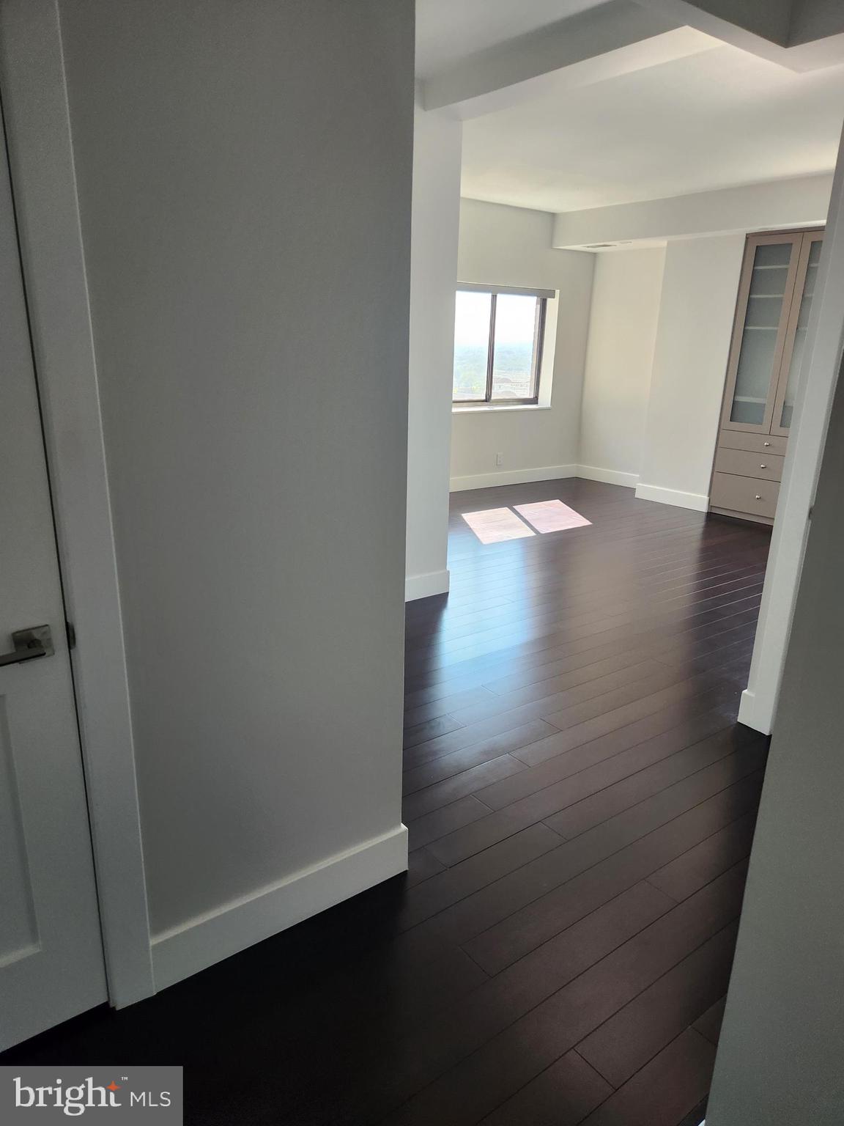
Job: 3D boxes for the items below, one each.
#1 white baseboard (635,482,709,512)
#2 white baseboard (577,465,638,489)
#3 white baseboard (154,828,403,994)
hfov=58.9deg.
[{"bbox_3d":[2.448,-0.641,7.336,0.020,0.140,0.834,-11,20,-36],"label":"white baseboard"},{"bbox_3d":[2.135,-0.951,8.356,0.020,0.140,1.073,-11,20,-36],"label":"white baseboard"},{"bbox_3d":[-0.339,0.889,1.971,0.739,0.140,0.020,-11,20,-36],"label":"white baseboard"}]

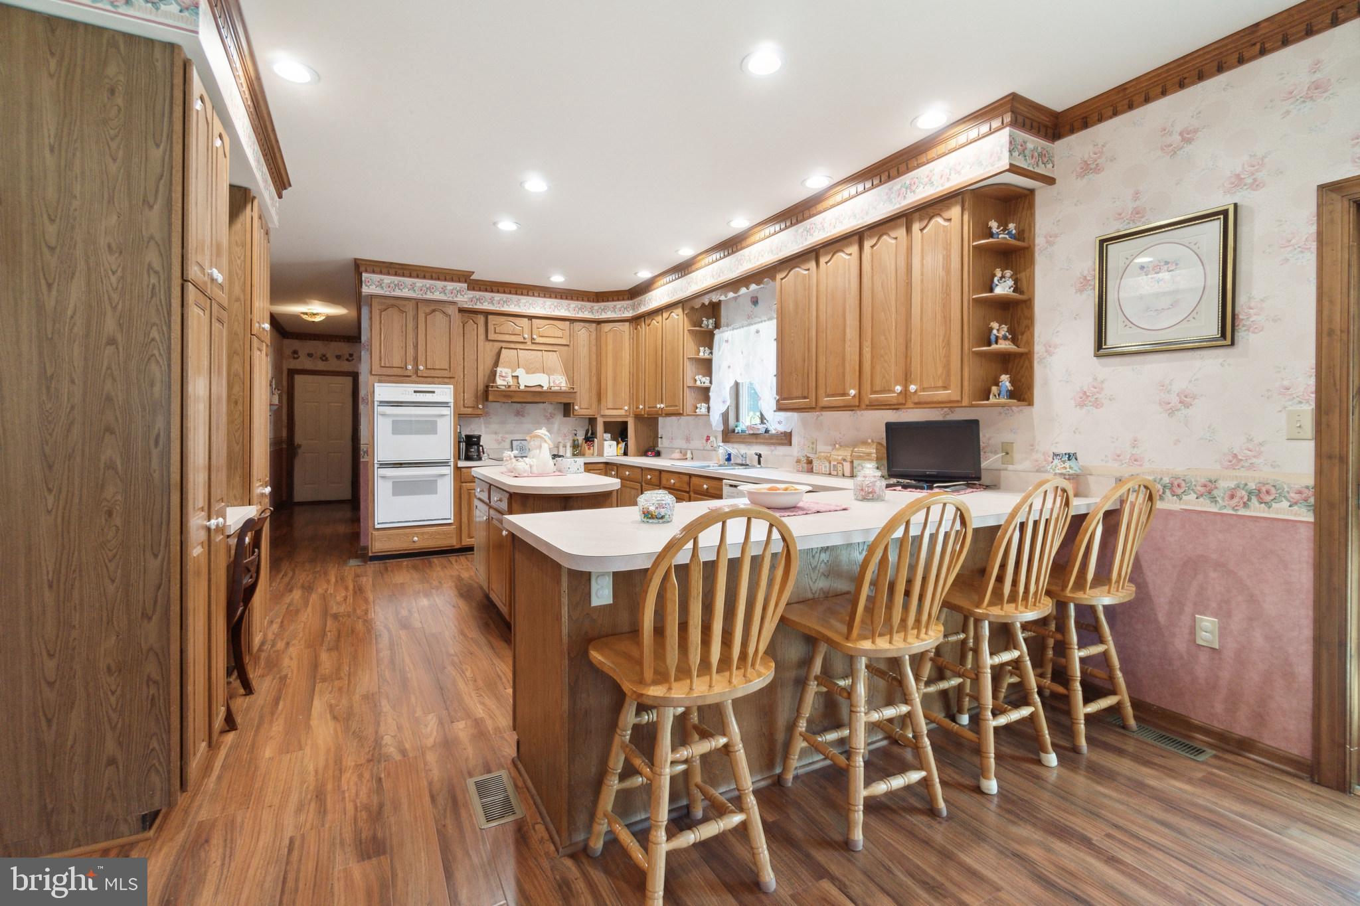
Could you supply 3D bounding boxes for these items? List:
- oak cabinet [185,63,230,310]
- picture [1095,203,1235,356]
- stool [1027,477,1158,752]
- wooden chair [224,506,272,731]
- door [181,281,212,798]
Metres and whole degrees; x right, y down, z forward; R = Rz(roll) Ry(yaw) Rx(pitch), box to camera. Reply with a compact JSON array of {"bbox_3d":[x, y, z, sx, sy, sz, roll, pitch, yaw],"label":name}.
[{"bbox_3d":[-1.916,-0.910,1.936,0.500,0.715,0.605,-1,2,-30],"label":"oak cabinet"},{"bbox_3d":[1.964,-0.682,2.319,0.030,0.530,0.465,-1,2,-29],"label":"picture"},{"bbox_3d":[1.622,0.608,2.347,0.440,1.030,0.470,-1,2,-21],"label":"stool"},{"bbox_3d":[-2.100,0.720,2.440,0.520,0.880,0.460,-1,2,-29],"label":"wooden chair"},{"bbox_3d":[-1.644,0.266,1.929,0.027,1.615,0.315,-1,2,-30],"label":"door"}]

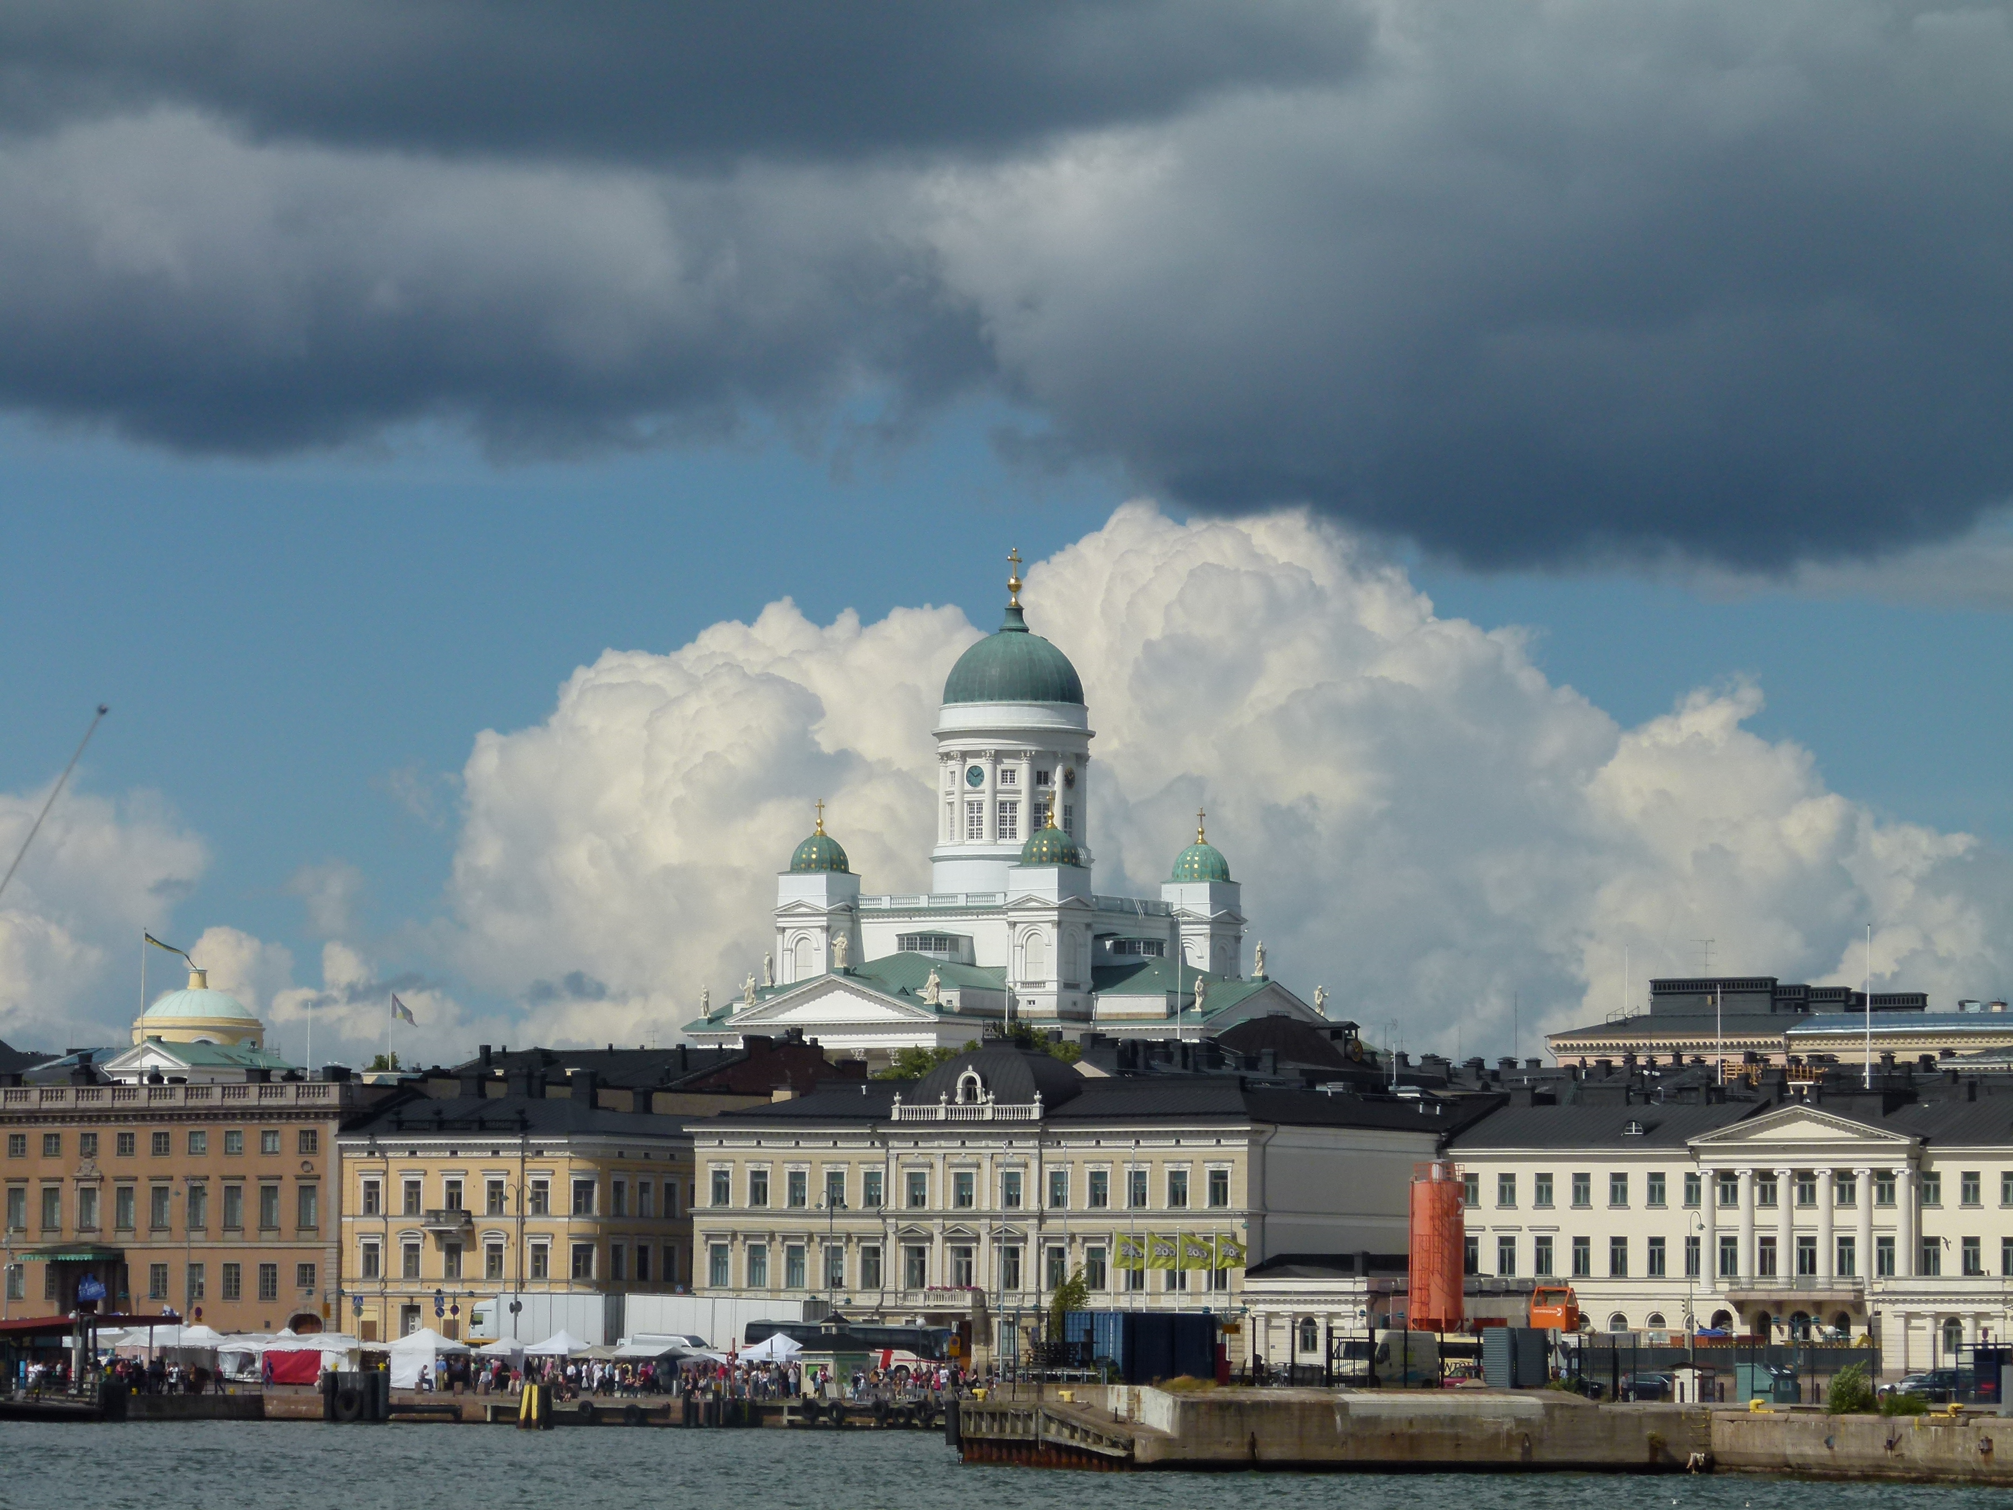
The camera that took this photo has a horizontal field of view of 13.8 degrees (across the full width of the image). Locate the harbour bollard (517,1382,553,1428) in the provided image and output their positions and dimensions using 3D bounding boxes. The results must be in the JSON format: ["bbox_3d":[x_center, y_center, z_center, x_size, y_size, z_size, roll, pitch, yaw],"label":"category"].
[{"bbox_3d":[-22.920,31.670,404.000,1.700,2.200,1.100,-1,-4,15],"label":"harbour bollard"}]

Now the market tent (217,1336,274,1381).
[{"bbox_3d":[-42.330,33.550,462.000,3.000,2.700,2.700,-3,-5,36],"label":"market tent"}]

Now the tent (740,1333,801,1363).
[{"bbox_3d":[-12.290,32.750,448.000,3.100,3.200,3.100,-3,-5,36],"label":"tent"}]

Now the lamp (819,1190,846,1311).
[{"bbox_3d":[-10.080,30.730,480.000,1.900,11.000,0.500,-3,-5,36],"label":"lamp"}]

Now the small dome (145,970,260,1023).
[{"bbox_3d":[-82.680,24.760,853.000,12.000,5.500,12.000,0,-4,0],"label":"small dome"}]

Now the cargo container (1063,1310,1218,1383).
[{"bbox_3d":[4.790,21.270,298.000,2.440,2.590,6.060,-2,-5,31],"label":"cargo container"}]

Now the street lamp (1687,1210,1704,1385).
[{"bbox_3d":[35.200,28.090,425.000,0.950,9.500,0.400,1,-4,-5],"label":"street lamp"}]

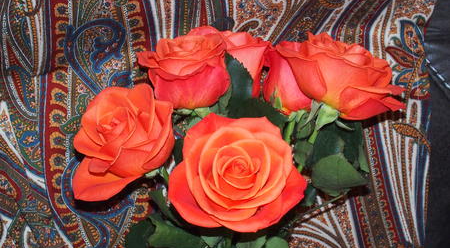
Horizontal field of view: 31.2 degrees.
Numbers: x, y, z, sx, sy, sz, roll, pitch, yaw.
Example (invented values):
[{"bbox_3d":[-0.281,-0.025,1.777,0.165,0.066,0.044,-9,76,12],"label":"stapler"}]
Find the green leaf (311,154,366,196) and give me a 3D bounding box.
[{"bbox_3d":[0.075,0.033,0.530,0.037,0.027,0.010,0,18,0],"label":"green leaf"}]

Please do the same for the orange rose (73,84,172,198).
[{"bbox_3d":[-0.065,0.012,0.520,0.066,0.052,0.068,2,67,30],"label":"orange rose"}]

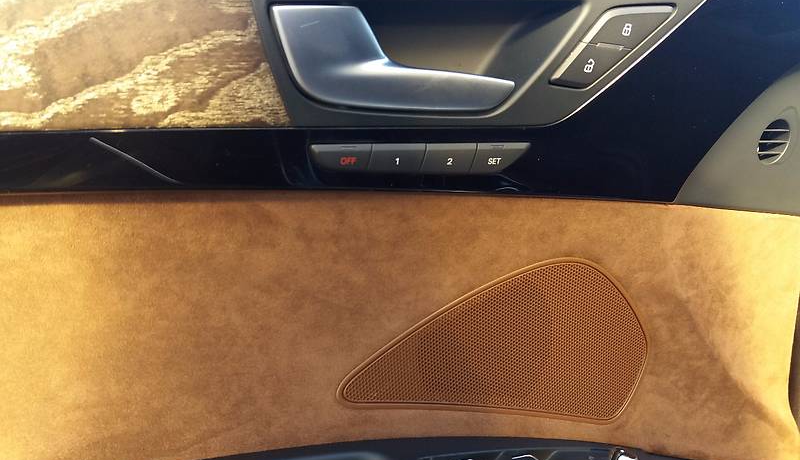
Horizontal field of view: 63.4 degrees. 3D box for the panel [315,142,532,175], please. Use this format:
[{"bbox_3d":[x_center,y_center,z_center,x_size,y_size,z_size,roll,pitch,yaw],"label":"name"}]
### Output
[{"bbox_3d":[0.013,-0.037,0.339,0.124,0.018,0.014,-3,9,-21],"label":"panel"}]

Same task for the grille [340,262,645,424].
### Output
[{"bbox_3d":[0.068,0.068,0.389,0.213,0.105,0.016,5,6,-24],"label":"grille"}]

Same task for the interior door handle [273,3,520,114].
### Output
[{"bbox_3d":[-0.002,-0.087,0.334,0.131,0.051,0.030,-3,9,-21],"label":"interior door handle"}]

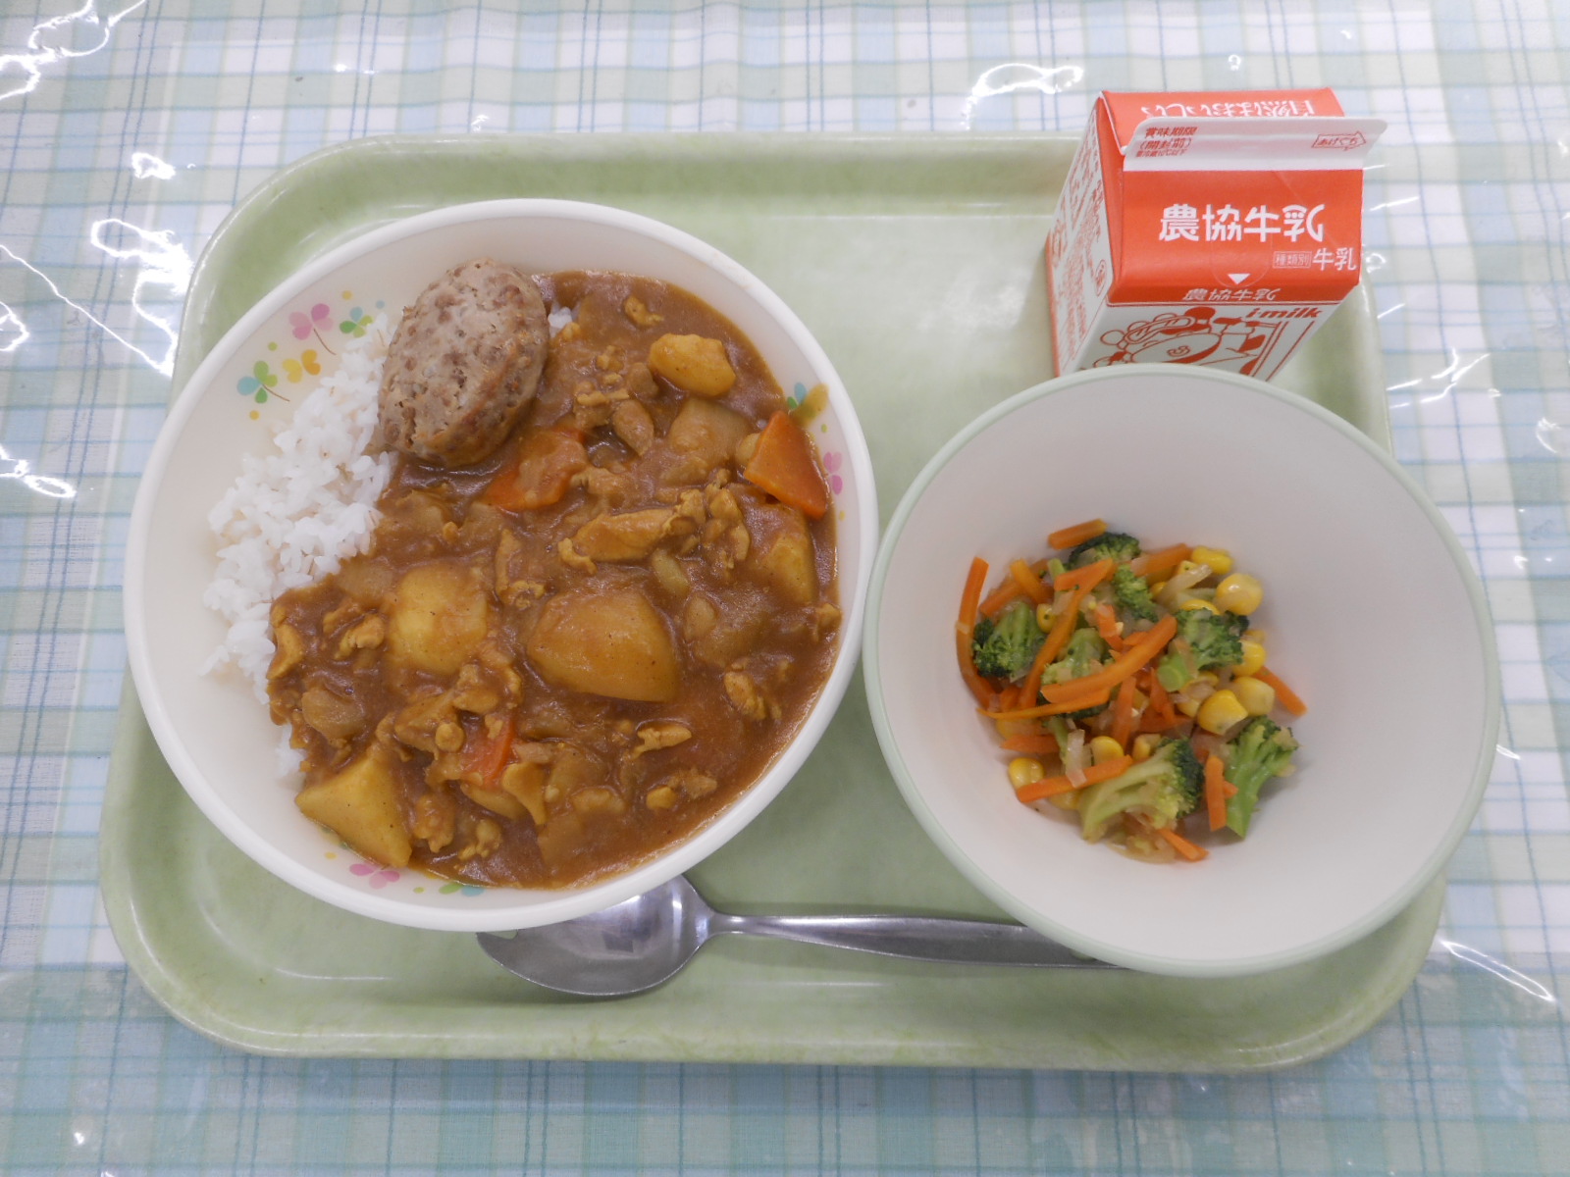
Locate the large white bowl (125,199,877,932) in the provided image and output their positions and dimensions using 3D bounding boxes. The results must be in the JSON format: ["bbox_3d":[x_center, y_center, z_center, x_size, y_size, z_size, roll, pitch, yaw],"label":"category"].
[{"bbox_3d":[-0.068,-0.006,0.300,0.183,0.058,0.183,-1,75,2],"label":"large white bowl"}]

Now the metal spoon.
[{"bbox_3d":[0.005,0.088,0.292,0.177,0.020,0.040,3,76,3],"label":"metal spoon"}]

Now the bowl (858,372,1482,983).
[{"bbox_3d":[0.090,0.021,0.285,0.141,0.060,0.141,-1,75,2],"label":"bowl"}]

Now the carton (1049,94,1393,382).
[{"bbox_3d":[0.108,-0.092,0.297,0.057,0.092,0.056,-1,75,3],"label":"carton"}]

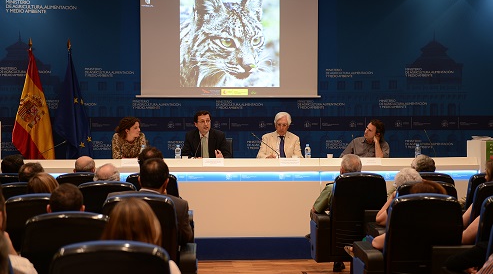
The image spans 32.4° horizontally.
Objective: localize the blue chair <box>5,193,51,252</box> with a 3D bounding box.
[{"bbox_3d":[-1.285,0.785,5.330,0.530,0.900,0.630,0,1,-3],"label":"blue chair"}]

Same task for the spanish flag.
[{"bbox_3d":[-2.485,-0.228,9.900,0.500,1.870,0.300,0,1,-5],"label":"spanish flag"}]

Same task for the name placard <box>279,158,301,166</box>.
[{"bbox_3d":[0.454,0.259,8.850,0.215,0.085,0.050,0,1,3],"label":"name placard"}]

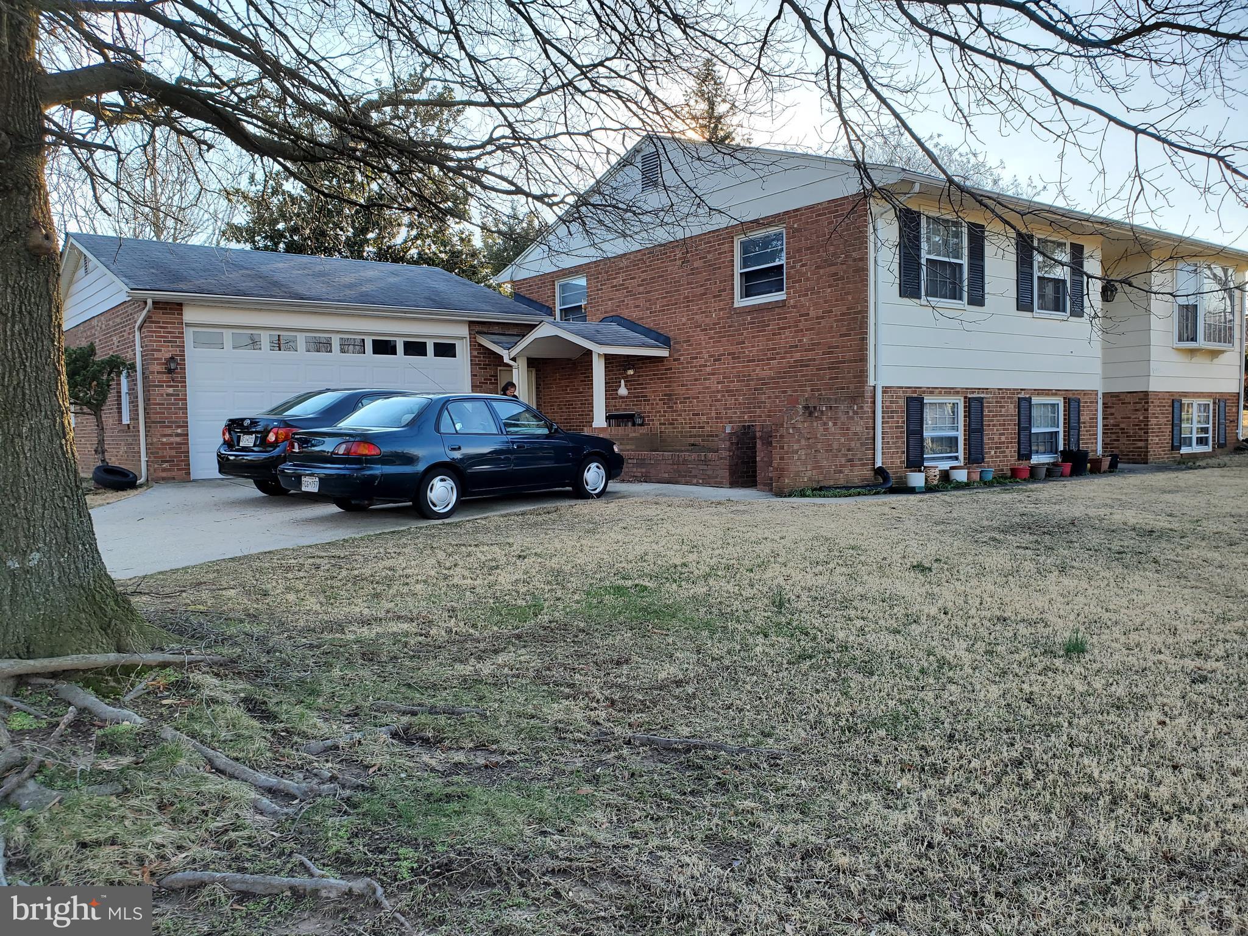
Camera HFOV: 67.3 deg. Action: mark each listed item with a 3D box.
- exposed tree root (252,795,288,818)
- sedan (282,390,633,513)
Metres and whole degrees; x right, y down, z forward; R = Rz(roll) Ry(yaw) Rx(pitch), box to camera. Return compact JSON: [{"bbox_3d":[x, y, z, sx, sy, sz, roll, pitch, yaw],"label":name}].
[{"bbox_3d":[-1.245,1.191,3.300,0.170,0.050,0.060,1,3,36],"label":"exposed tree root"},{"bbox_3d":[-1.840,-0.233,11.340,1.700,1.385,4.420,3,5,39],"label":"sedan"}]

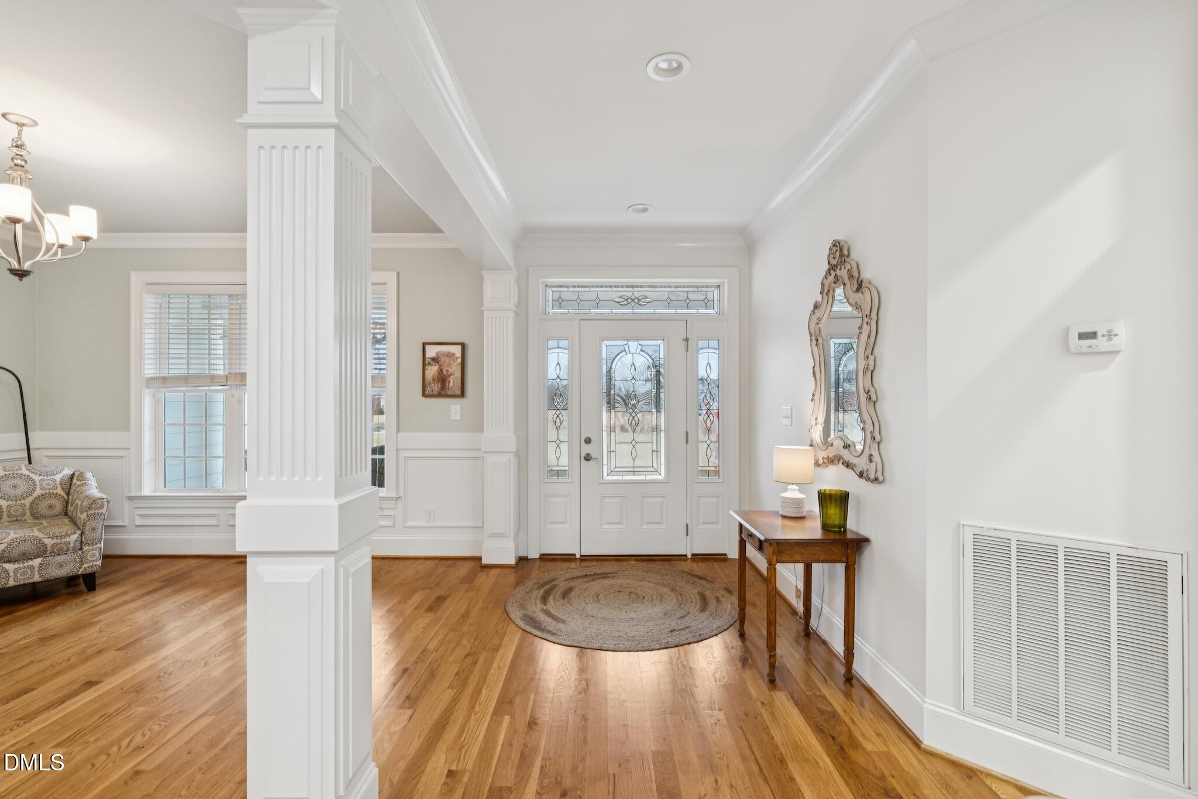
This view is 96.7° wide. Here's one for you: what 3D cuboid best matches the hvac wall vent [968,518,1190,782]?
[{"bbox_3d":[1.553,0.805,1.784,0.025,0.700,0.570,0,0,-45],"label":"hvac wall vent"}]

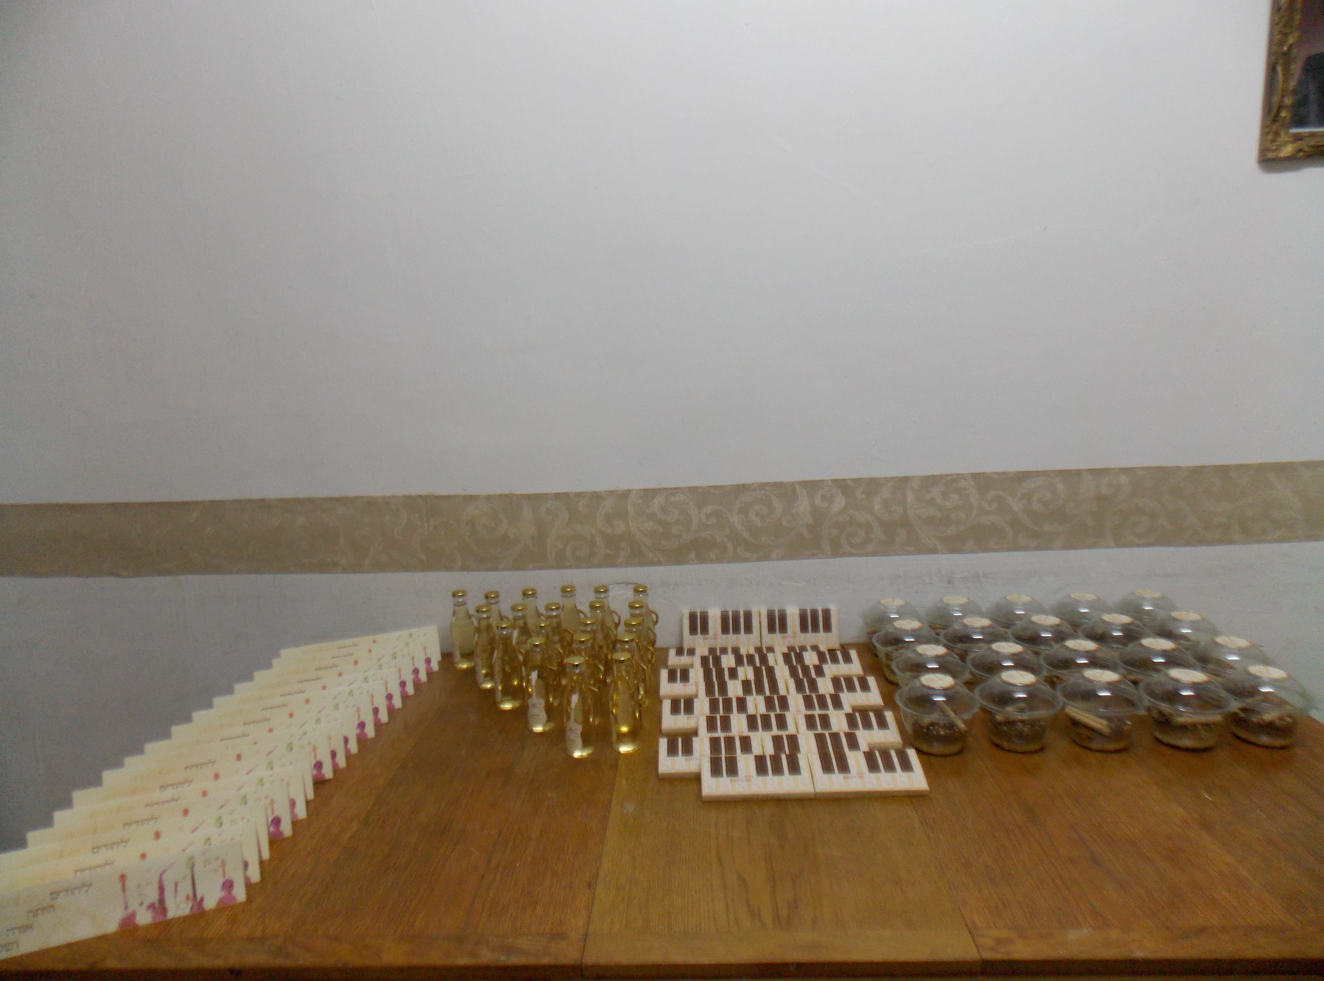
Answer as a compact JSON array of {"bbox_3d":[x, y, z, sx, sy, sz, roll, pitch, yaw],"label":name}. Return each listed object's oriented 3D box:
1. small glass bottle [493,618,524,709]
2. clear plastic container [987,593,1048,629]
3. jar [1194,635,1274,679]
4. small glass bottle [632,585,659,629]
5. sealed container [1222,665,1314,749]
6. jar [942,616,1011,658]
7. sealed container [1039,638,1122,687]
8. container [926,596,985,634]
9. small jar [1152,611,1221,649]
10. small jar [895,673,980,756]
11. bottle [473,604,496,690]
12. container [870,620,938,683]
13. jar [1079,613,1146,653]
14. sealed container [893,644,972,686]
[{"bbox_3d":[-0.271,0.306,1.547,0.049,0.152,0.045,-2,10,3],"label":"small glass bottle"},{"bbox_3d":[0.698,0.259,1.720,0.121,0.102,0.121,-2,10,3],"label":"clear plastic container"},{"bbox_3d":[0.934,0.297,1.443,0.121,0.102,0.121,-2,10,3],"label":"jar"},{"bbox_3d":[-0.035,0.264,1.719,0.049,0.152,0.045,-2,10,3],"label":"small glass bottle"},{"bbox_3d":[0.922,0.327,1.344,0.123,0.104,0.123,-2,11,3],"label":"sealed container"},{"bbox_3d":[0.564,0.286,1.575,0.122,0.103,0.122,-2,10,3],"label":"jar"},{"bbox_3d":[0.705,0.311,1.480,0.123,0.104,0.123,-2,11,3],"label":"sealed container"},{"bbox_3d":[0.578,0.267,1.732,0.123,0.104,0.123,-2,11,3],"label":"container"},{"bbox_3d":[0.945,0.278,1.590,0.123,0.104,0.123,-2,11,3],"label":"small jar"},{"bbox_3d":[0.428,0.346,1.368,0.123,0.104,0.123,-2,11,3],"label":"small jar"},{"bbox_3d":[-0.326,0.291,1.643,0.049,0.152,0.045,-2,10,3],"label":"bottle"},{"bbox_3d":[0.441,0.291,1.581,0.122,0.103,0.122,-2,10,3],"label":"container"},{"bbox_3d":[0.822,0.283,1.593,0.123,0.104,0.123,-2,11,3],"label":"jar"},{"bbox_3d":[0.447,0.314,1.460,0.121,0.102,0.121,-2,10,3],"label":"sealed container"}]

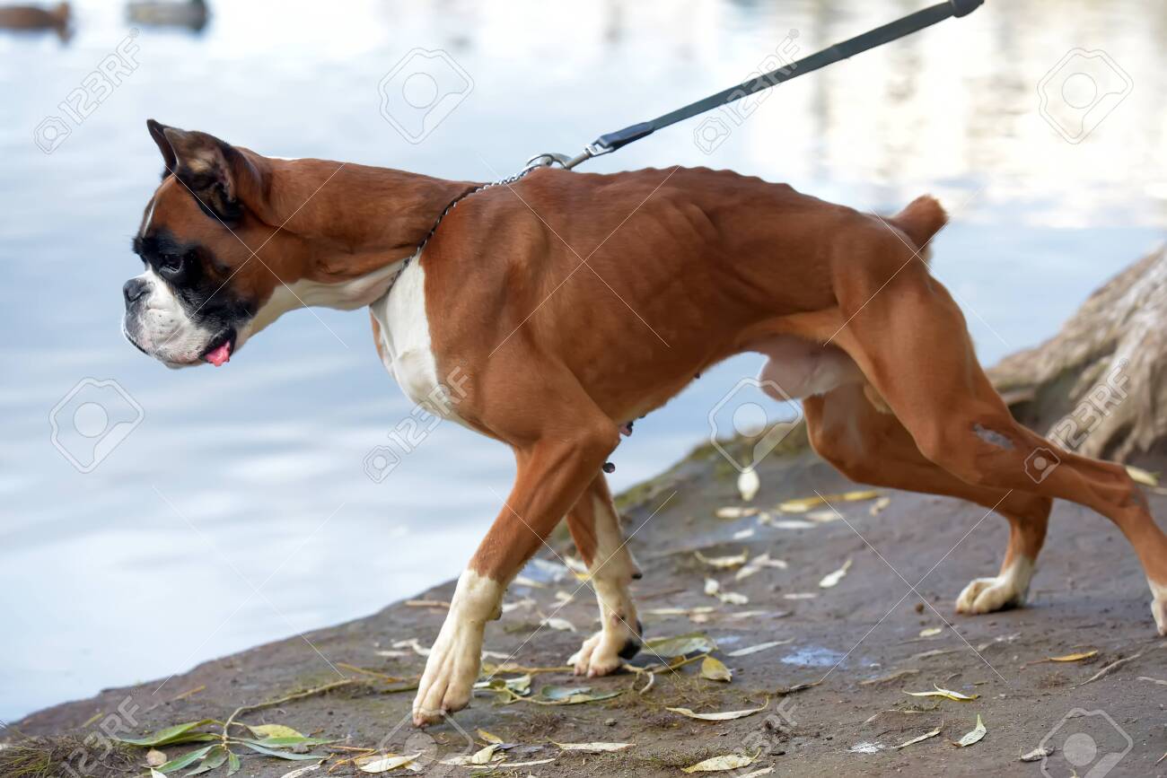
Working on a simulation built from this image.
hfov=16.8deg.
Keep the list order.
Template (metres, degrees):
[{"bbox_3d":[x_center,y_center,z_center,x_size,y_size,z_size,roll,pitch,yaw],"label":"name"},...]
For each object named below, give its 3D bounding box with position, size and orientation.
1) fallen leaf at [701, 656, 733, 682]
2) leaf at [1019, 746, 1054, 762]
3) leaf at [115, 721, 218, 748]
[{"bbox_3d":[0.152,0.320,4.520,0.032,0.020,0.032,3,10,20],"label":"fallen leaf"},{"bbox_3d":[0.437,0.352,3.820,0.040,0.013,0.022,-8,10,-27],"label":"leaf"},{"bbox_3d":[-0.432,0.358,4.100,0.108,0.020,0.035,-4,9,-3],"label":"leaf"}]

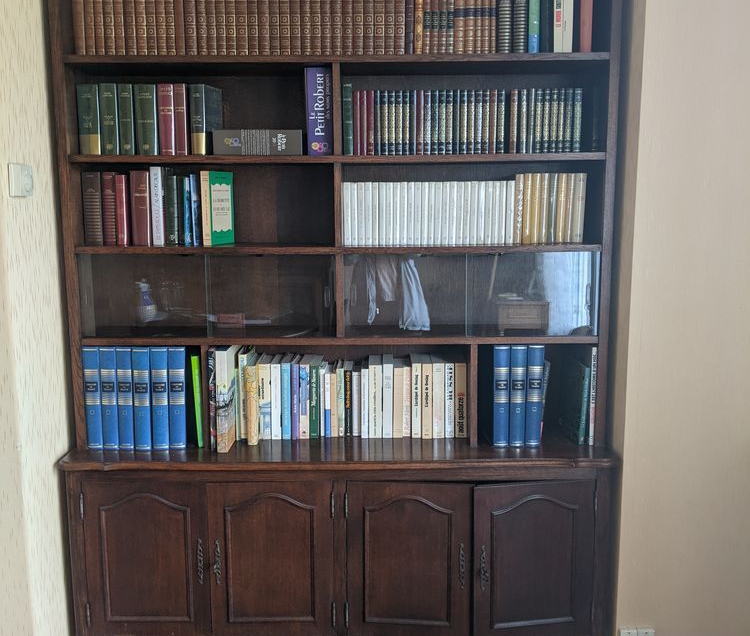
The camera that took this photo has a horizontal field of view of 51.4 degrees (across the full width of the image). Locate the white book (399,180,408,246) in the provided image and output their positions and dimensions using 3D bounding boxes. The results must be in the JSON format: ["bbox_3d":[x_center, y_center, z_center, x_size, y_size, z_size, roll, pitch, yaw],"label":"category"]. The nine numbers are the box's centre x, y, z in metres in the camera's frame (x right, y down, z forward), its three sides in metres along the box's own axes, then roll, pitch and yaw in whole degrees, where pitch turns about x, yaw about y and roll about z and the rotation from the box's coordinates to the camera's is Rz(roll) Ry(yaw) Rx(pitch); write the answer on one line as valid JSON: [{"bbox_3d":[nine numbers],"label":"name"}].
[{"bbox_3d":[0.082,-0.298,2.242,0.019,0.179,0.115,0,8,0],"label":"white book"}]

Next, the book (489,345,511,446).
[{"bbox_3d":[0.338,0.196,2.211,0.046,0.280,0.210,0,9,0],"label":"book"}]

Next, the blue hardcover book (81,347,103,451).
[{"bbox_3d":[-0.783,0.209,2.275,0.043,0.291,0.215,0,8,0],"label":"blue hardcover book"}]

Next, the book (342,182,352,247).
[{"bbox_3d":[-0.072,-0.281,2.119,0.019,0.167,0.115,0,9,0],"label":"book"}]

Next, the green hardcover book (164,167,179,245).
[{"bbox_3d":[-0.536,-0.292,2.122,0.030,0.187,0.125,0,9,0],"label":"green hardcover book"}]

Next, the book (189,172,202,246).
[{"bbox_3d":[-0.517,-0.319,2.317,0.021,0.207,0.135,0,9,0],"label":"book"}]

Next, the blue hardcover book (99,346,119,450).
[{"bbox_3d":[-0.715,0.202,2.196,0.047,0.284,0.210,0,9,0],"label":"blue hardcover book"}]

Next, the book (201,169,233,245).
[{"bbox_3d":[-0.464,-0.322,2.308,0.028,0.215,0.135,3,9,18],"label":"book"}]

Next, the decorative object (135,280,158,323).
[{"bbox_3d":[-0.703,-0.051,2.401,0.064,0.135,0.070,0,9,0],"label":"decorative object"}]

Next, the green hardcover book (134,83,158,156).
[{"bbox_3d":[-0.619,-0.546,2.180,0.056,0.187,0.130,0,8,0],"label":"green hardcover book"}]

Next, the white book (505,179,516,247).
[{"bbox_3d":[0.365,-0.290,2.161,0.019,0.172,0.112,0,8,0],"label":"white book"}]

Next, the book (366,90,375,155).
[{"bbox_3d":[-0.011,-0.522,2.115,0.020,0.167,0.115,0,9,0],"label":"book"}]

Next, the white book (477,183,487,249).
[{"bbox_3d":[0.300,-0.300,2.242,0.019,0.178,0.115,0,8,0],"label":"white book"}]

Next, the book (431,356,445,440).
[{"bbox_3d":[0.185,0.231,2.331,0.034,0.222,0.138,0,8,0],"label":"book"}]

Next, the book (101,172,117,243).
[{"bbox_3d":[-0.767,-0.323,2.317,0.036,0.209,0.135,0,9,0],"label":"book"}]

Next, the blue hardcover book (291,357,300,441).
[{"bbox_3d":[-0.221,0.228,2.268,0.021,0.219,0.142,0,9,0],"label":"blue hardcover book"}]

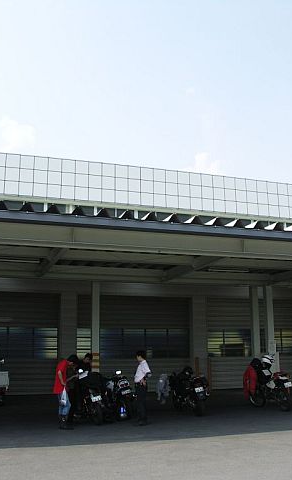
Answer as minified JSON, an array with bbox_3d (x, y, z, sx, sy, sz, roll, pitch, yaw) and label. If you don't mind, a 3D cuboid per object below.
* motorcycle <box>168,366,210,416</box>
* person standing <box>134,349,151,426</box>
[{"bbox_3d":[1.199,4.163,14.177,0.750,1.120,2.030,3,-12,-13],"label":"motorcycle"},{"bbox_3d":[-0.103,3.323,11.629,0.380,1.660,0.480,-1,-12,3],"label":"person standing"}]

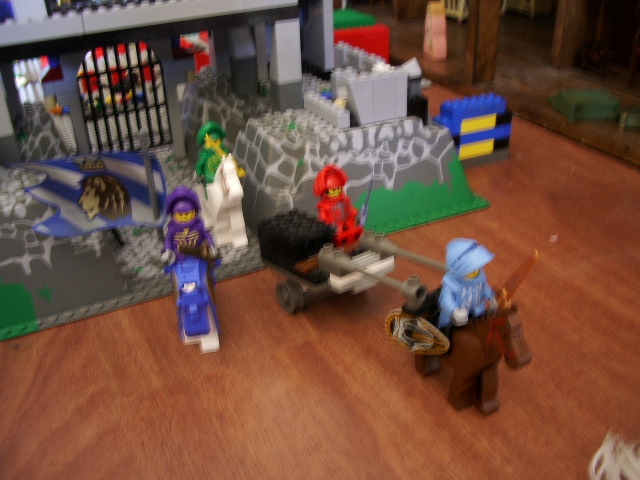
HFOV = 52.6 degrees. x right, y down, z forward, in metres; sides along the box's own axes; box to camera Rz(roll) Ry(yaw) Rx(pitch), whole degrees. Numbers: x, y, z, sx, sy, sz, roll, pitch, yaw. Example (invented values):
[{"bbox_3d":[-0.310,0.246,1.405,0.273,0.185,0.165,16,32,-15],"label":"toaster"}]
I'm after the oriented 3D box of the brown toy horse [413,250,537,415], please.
[{"bbox_3d":[0.060,0.044,0.271,0.019,0.055,0.057,-17,33,-24],"label":"brown toy horse"}]

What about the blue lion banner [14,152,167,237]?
[{"bbox_3d":[-0.116,-0.023,0.325,0.071,0.043,0.012,-1,30,3],"label":"blue lion banner"}]

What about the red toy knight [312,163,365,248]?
[{"bbox_3d":[0.010,-0.018,0.347,0.024,0.042,0.018,-25,37,-34],"label":"red toy knight"}]

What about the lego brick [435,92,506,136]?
[{"bbox_3d":[0.111,-0.092,0.478,0.055,0.021,0.017,-15,32,-22],"label":"lego brick"}]

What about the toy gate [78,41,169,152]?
[{"bbox_3d":[-0.148,-0.107,0.485,0.067,0.085,0.005,-15,32,-21],"label":"toy gate"}]

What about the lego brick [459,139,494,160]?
[{"bbox_3d":[0.115,-0.072,0.492,0.032,0.011,0.015,-15,32,-22],"label":"lego brick"}]

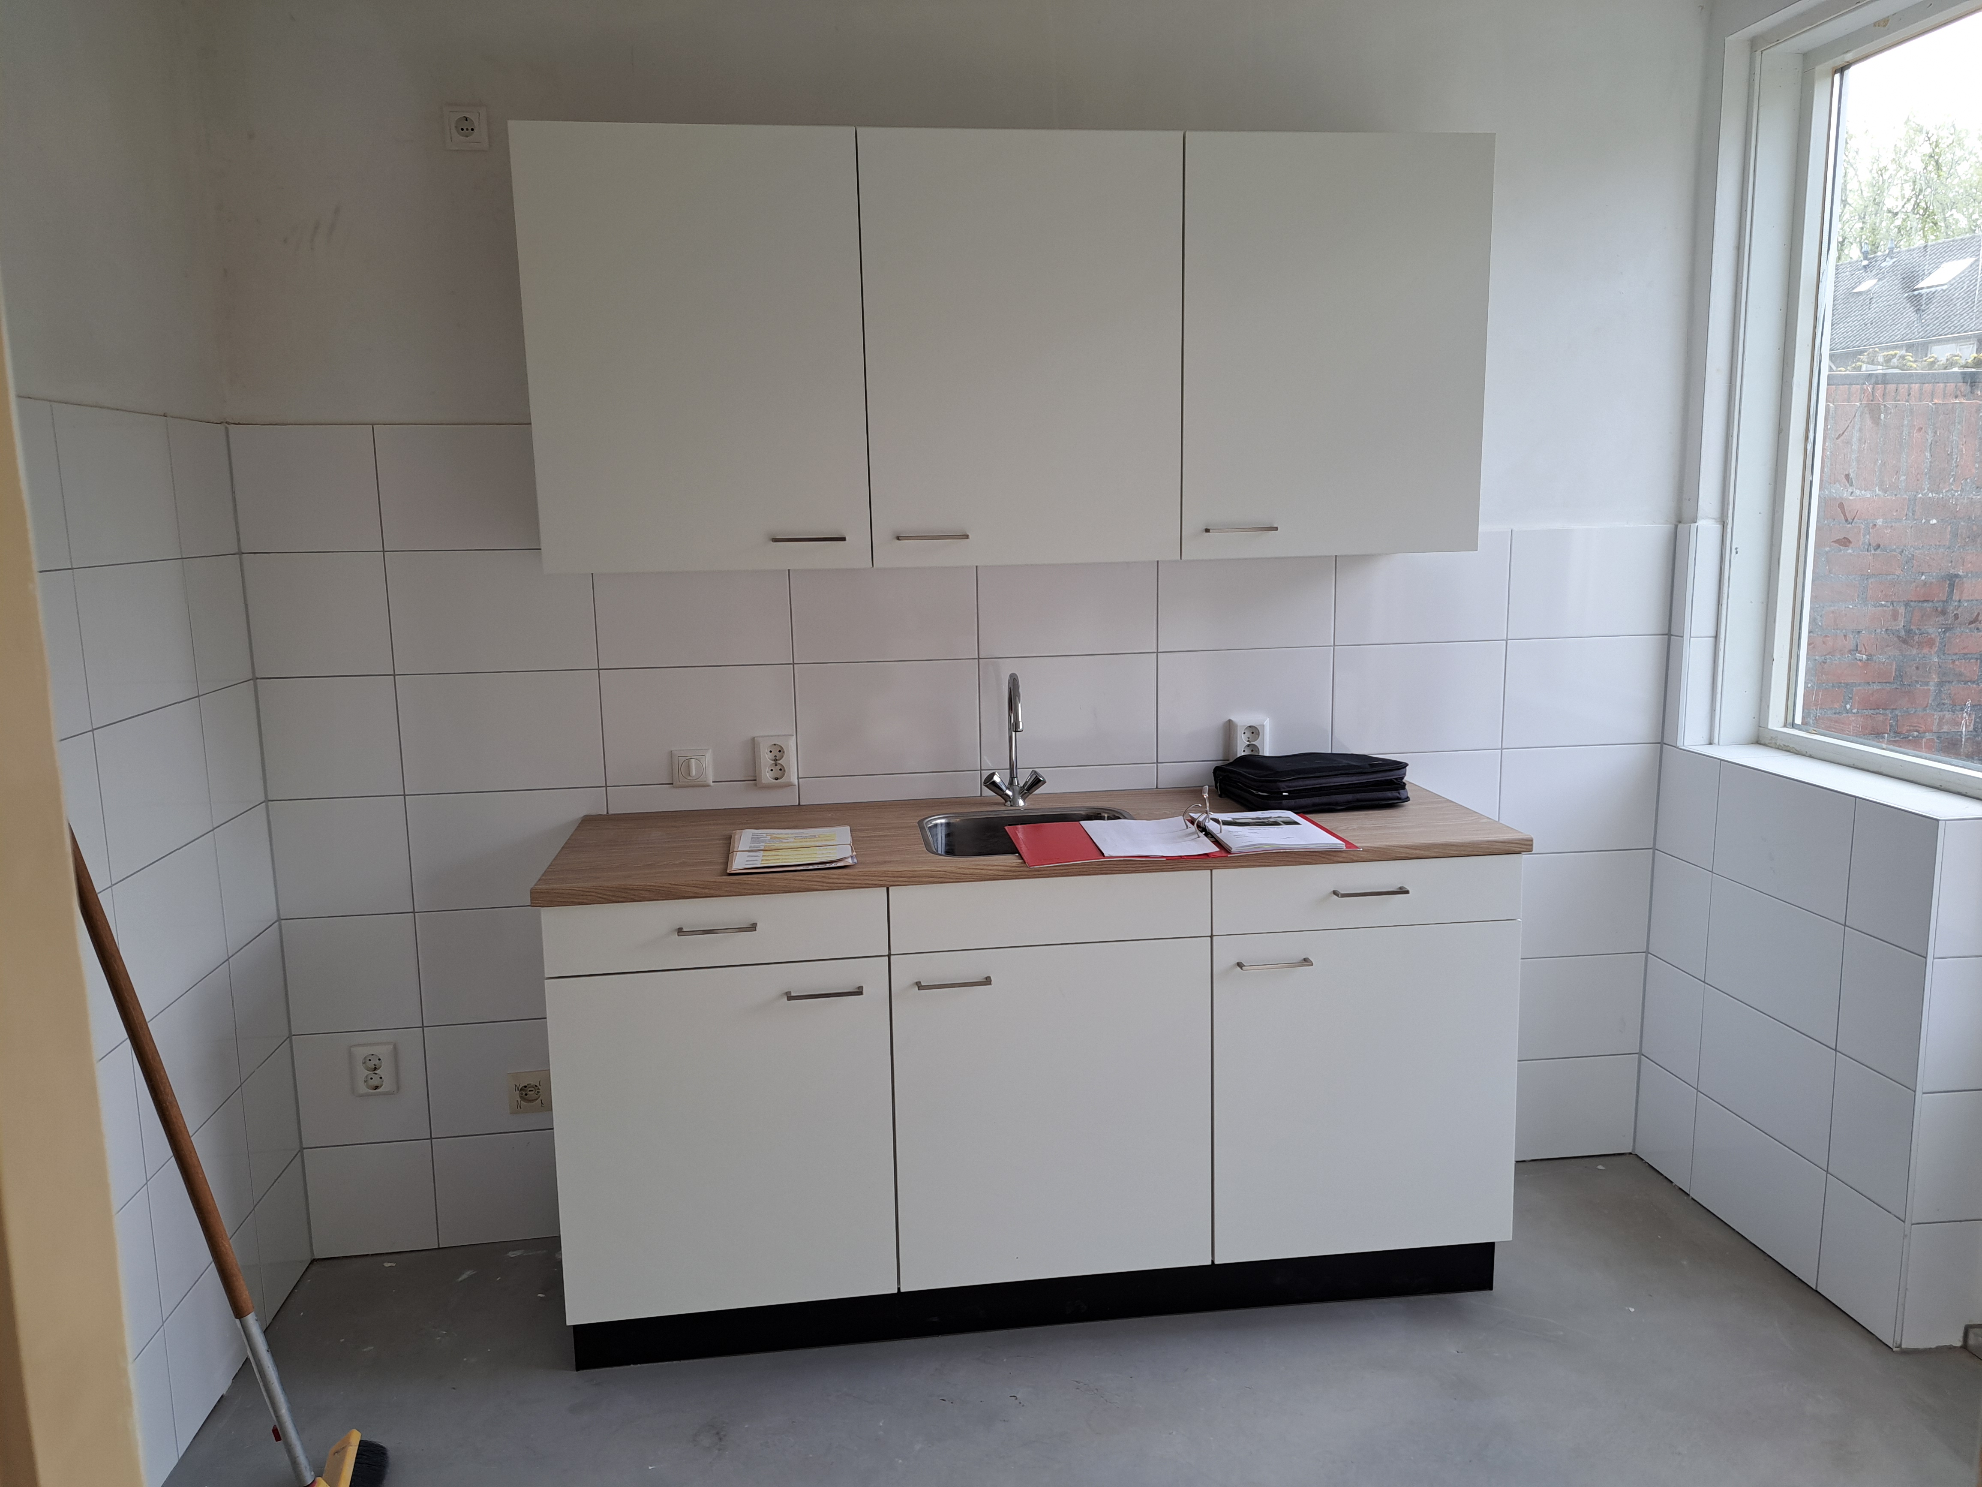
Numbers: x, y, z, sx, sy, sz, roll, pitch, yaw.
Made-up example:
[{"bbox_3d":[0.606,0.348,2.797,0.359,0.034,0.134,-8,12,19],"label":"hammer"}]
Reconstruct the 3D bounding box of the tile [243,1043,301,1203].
[{"bbox_3d":[-1.460,0.762,2.789,0.010,0.249,0.265,-2,9,-8],"label":"tile"}]

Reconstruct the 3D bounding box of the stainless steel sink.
[{"bbox_3d":[0.090,0.246,2.705,0.456,0.160,0.387,-2,9,-7],"label":"stainless steel sink"}]

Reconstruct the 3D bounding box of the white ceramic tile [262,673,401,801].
[{"bbox_3d":[-1.364,-0.010,2.844,0.265,0.249,0.010,-2,10,-7],"label":"white ceramic tile"}]

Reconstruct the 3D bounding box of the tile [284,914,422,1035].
[{"bbox_3d":[-1.345,0.487,2.902,0.270,0.249,0.010,-2,9,-7],"label":"tile"}]

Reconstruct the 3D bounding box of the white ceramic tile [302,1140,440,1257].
[{"bbox_3d":[-1.350,0.995,3.011,0.265,0.251,0.010,-2,10,-7],"label":"white ceramic tile"}]

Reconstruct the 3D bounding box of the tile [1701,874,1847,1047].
[{"bbox_3d":[1.626,0.443,2.855,0.010,0.250,0.400,-2,9,-7],"label":"tile"}]

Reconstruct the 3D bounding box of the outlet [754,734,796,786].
[{"bbox_3d":[-0.459,0.038,2.933,0.082,0.108,0.020,-2,9,-7],"label":"outlet"}]

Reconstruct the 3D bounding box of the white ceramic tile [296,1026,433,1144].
[{"bbox_3d":[-1.334,0.729,2.923,0.268,0.249,0.014,-2,10,-7],"label":"white ceramic tile"}]

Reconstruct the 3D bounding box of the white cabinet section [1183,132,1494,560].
[{"bbox_3d":[0.640,-0.777,2.793,0.600,0.779,0.340,-2,9,-7],"label":"white cabinet section"}]

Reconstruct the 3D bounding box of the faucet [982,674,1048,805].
[{"bbox_3d":[0.056,-0.001,2.851,0.145,0.295,0.190,-2,10,-7],"label":"faucet"}]

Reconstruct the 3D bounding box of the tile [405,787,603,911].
[{"bbox_3d":[-1.016,0.225,2.904,0.400,0.249,0.010,-2,9,-7],"label":"tile"}]

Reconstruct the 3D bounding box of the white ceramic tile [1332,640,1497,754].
[{"bbox_3d":[0.961,-0.099,3.090,0.396,0.249,0.014,-2,10,-7],"label":"white ceramic tile"}]

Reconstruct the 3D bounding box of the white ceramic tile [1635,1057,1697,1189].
[{"bbox_3d":[1.609,0.899,3.264,0.010,0.251,0.210,-2,10,-7],"label":"white ceramic tile"}]

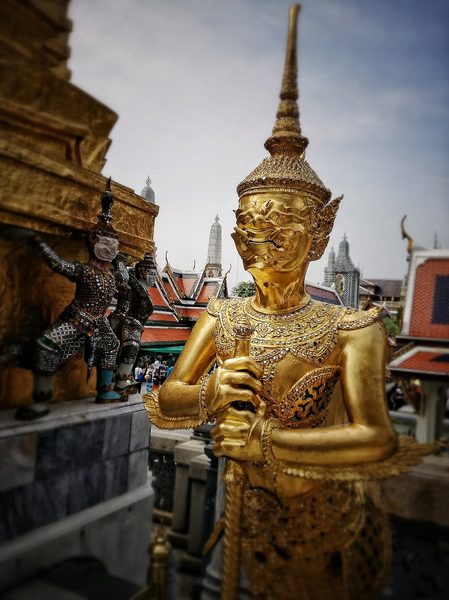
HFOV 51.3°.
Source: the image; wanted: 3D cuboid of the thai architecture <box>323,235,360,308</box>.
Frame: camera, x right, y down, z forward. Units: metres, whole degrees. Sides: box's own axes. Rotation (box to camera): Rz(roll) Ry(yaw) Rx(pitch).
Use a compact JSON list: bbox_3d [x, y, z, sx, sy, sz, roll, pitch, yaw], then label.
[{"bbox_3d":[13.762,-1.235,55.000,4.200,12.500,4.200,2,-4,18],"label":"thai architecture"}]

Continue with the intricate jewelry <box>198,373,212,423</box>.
[{"bbox_3d":[-0.043,0.236,1.130,0.040,0.112,0.085,2,-4,14],"label":"intricate jewelry"}]

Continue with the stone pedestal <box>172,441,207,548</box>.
[{"bbox_3d":[-0.262,1.441,3.500,0.210,0.710,0.210,2,-4,12],"label":"stone pedestal"}]

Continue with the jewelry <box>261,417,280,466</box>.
[{"bbox_3d":[0.110,0.339,1.120,0.040,0.108,0.085,3,-4,-6],"label":"jewelry"}]

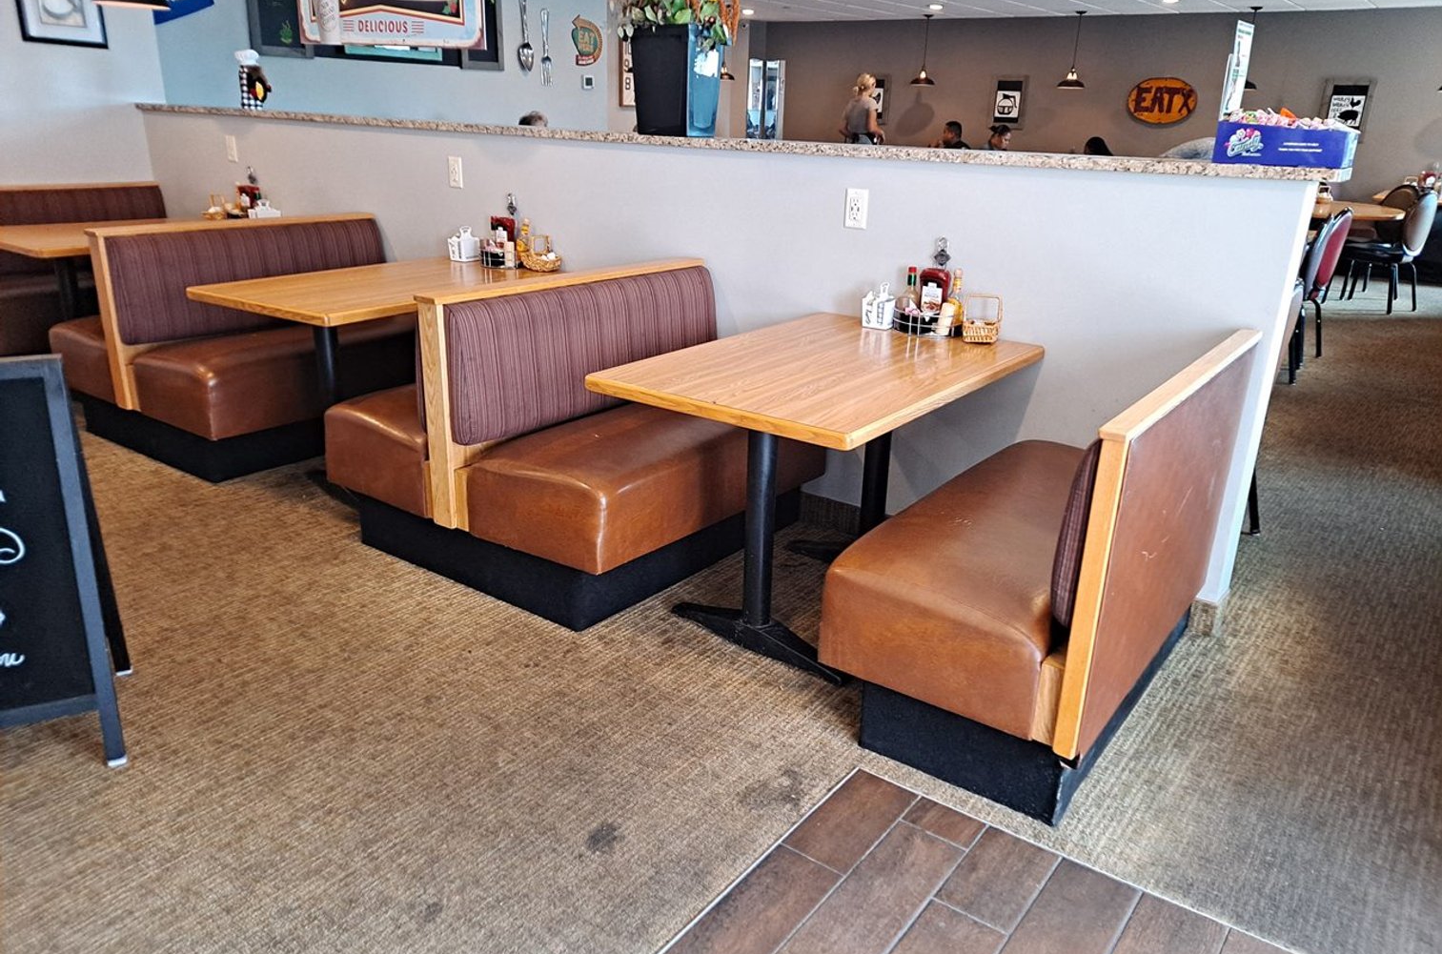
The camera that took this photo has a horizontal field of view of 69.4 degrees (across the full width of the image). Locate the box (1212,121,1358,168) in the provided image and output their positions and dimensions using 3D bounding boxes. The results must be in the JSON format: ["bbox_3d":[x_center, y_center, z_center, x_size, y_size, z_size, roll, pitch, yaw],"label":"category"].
[{"bbox_3d":[1.468,-0.861,2.706,0.300,0.100,0.210,15,23,33],"label":"box"}]

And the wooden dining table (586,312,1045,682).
[{"bbox_3d":[0.300,0.034,3.016,0.777,0.755,1.183,15,24,33],"label":"wooden dining table"}]

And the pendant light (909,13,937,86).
[{"bbox_3d":[2.415,-4.996,12.195,0.315,0.760,0.315,15,24,33],"label":"pendant light"}]

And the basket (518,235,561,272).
[{"bbox_3d":[-0.728,-0.901,4.192,0.175,0.148,0.110,15,23,33],"label":"basket"}]

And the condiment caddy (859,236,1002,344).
[{"bbox_3d":[0.657,-0.587,3.215,0.420,0.293,0.150,15,23,33],"label":"condiment caddy"}]

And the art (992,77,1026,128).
[{"bbox_3d":[3.386,-4.443,12.352,0.460,0.580,0.030,15,24,33],"label":"art"}]

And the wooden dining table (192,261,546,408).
[{"bbox_3d":[-1.220,-0.382,4.044,0.788,0.755,1.185,15,24,33],"label":"wooden dining table"}]

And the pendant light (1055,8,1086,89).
[{"bbox_3d":[3.858,-4.618,11.278,0.320,0.770,0.320,15,24,33],"label":"pendant light"}]

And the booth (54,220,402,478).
[{"bbox_3d":[-1.993,-0.646,4.521,1.230,0.886,1.229,15,24,33],"label":"booth"}]

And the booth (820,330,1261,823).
[{"bbox_3d":[0.828,0.129,2.610,0.587,0.895,1.241,15,23,33],"label":"booth"}]

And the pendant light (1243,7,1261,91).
[{"bbox_3d":[5.211,-4.205,10.233,0.302,0.743,0.302,16,24,34],"label":"pendant light"}]

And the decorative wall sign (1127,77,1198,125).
[{"bbox_3d":[4.809,-4.101,11.373,0.745,0.490,0.040,15,24,33],"label":"decorative wall sign"}]

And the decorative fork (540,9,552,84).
[{"bbox_3d":[-1.342,-3.326,8.059,0.030,0.550,0.105,15,24,33],"label":"decorative fork"}]

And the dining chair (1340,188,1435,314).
[{"bbox_3d":[5.387,-1.836,8.435,0.450,0.920,0.570,-8,22,-26],"label":"dining chair"}]

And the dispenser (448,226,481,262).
[{"bbox_3d":[-1.090,-0.997,4.431,0.075,0.145,0.100,15,23,33],"label":"dispenser"}]

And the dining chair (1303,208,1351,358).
[{"bbox_3d":[3.521,-1.209,6.522,0.450,0.920,0.570,-15,26,-39],"label":"dining chair"}]

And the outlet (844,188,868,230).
[{"bbox_3d":[0.441,-0.872,3.390,0.078,0.121,0.012,15,23,33],"label":"outlet"}]

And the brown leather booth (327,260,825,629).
[{"bbox_3d":[-0.475,-0.228,3.487,1.220,0.886,1.239,15,24,33],"label":"brown leather booth"}]

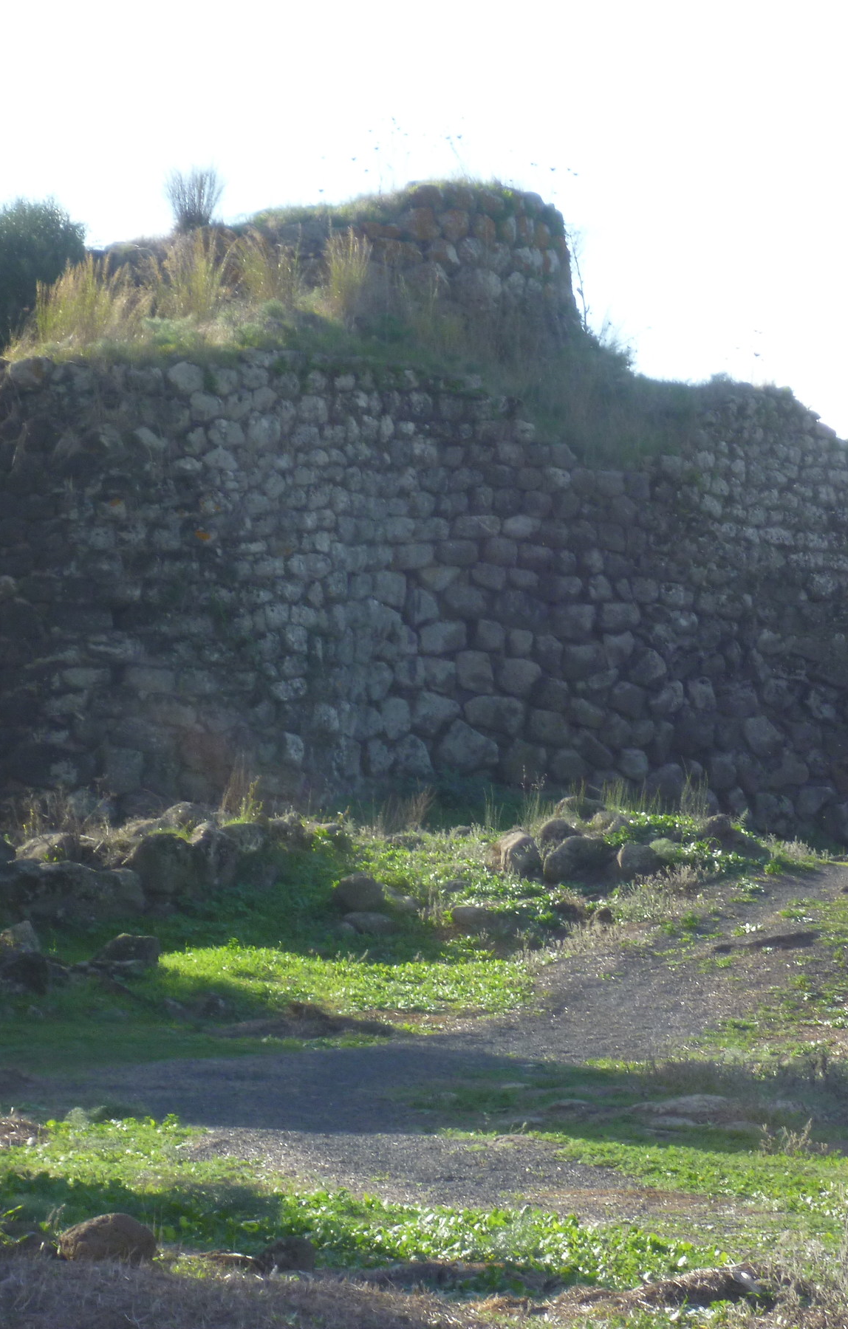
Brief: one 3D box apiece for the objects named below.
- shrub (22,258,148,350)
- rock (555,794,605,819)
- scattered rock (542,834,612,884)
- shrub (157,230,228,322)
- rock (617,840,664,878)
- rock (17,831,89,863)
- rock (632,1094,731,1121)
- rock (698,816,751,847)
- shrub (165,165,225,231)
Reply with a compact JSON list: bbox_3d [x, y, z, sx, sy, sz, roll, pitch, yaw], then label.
[{"bbox_3d":[-4.922,-5.233,104.000,1.828,1.326,1.300,0,-1,0],"label":"shrub"},{"bbox_3d":[2.064,1.918,95.000,0.661,0.367,0.580,0,-1,0],"label":"rock"},{"bbox_3d":[1.750,2.226,82.000,0.792,0.570,0.620,0,-1,0],"label":"scattered rock"},{"bbox_3d":[-3.645,-6.145,113.000,1.157,1.441,1.150,0,-1,0],"label":"shrub"},{"bbox_3d":[2.733,2.487,91.000,0.598,0.492,0.550,0,-1,0],"label":"rock"},{"bbox_3d":[-4.349,2.142,84.000,0.828,0.373,0.550,0,-1,0],"label":"rock"},{"bbox_3d":[1.362,2.349,38.000,0.529,0.139,0.360,0,-1,0],"label":"rock"},{"bbox_3d":[3.940,2.197,94.000,0.744,0.454,0.620,0,-1,0],"label":"rock"},{"bbox_3d":[-3.784,-7.659,118.000,0.980,1.071,0.950,0,-1,0],"label":"shrub"}]

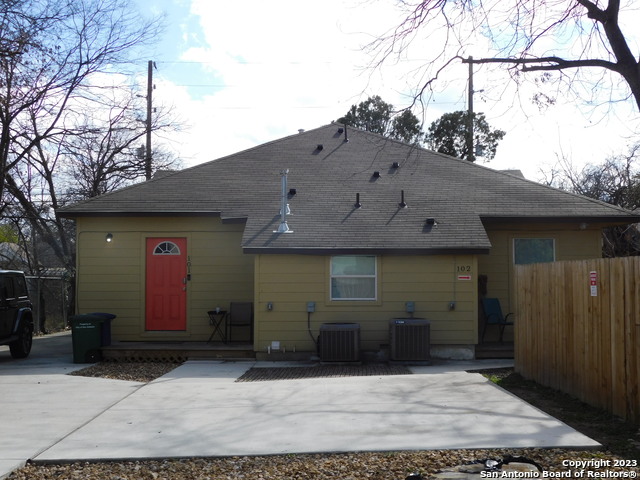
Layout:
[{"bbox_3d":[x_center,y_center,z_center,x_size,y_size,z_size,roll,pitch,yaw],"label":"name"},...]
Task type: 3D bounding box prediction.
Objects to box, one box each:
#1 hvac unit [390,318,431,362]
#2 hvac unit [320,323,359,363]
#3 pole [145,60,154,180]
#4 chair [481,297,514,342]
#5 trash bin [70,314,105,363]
[{"bbox_3d":[1.660,1.827,15.341,0.700,0.745,0.700,0,-3,0],"label":"hvac unit"},{"bbox_3d":[0.372,1.879,15.338,0.720,0.680,0.720,0,-3,0],"label":"hvac unit"},{"bbox_3d":[-7.400,-2.238,36.147,0.300,11.100,0.300,0,-3,0],"label":"pole"},{"bbox_3d":[3.810,1.704,17.439,0.650,0.920,0.580,-2,-3,38],"label":"chair"},{"bbox_3d":[-4.420,1.878,15.929,0.670,0.930,0.580,1,-3,-11],"label":"trash bin"}]

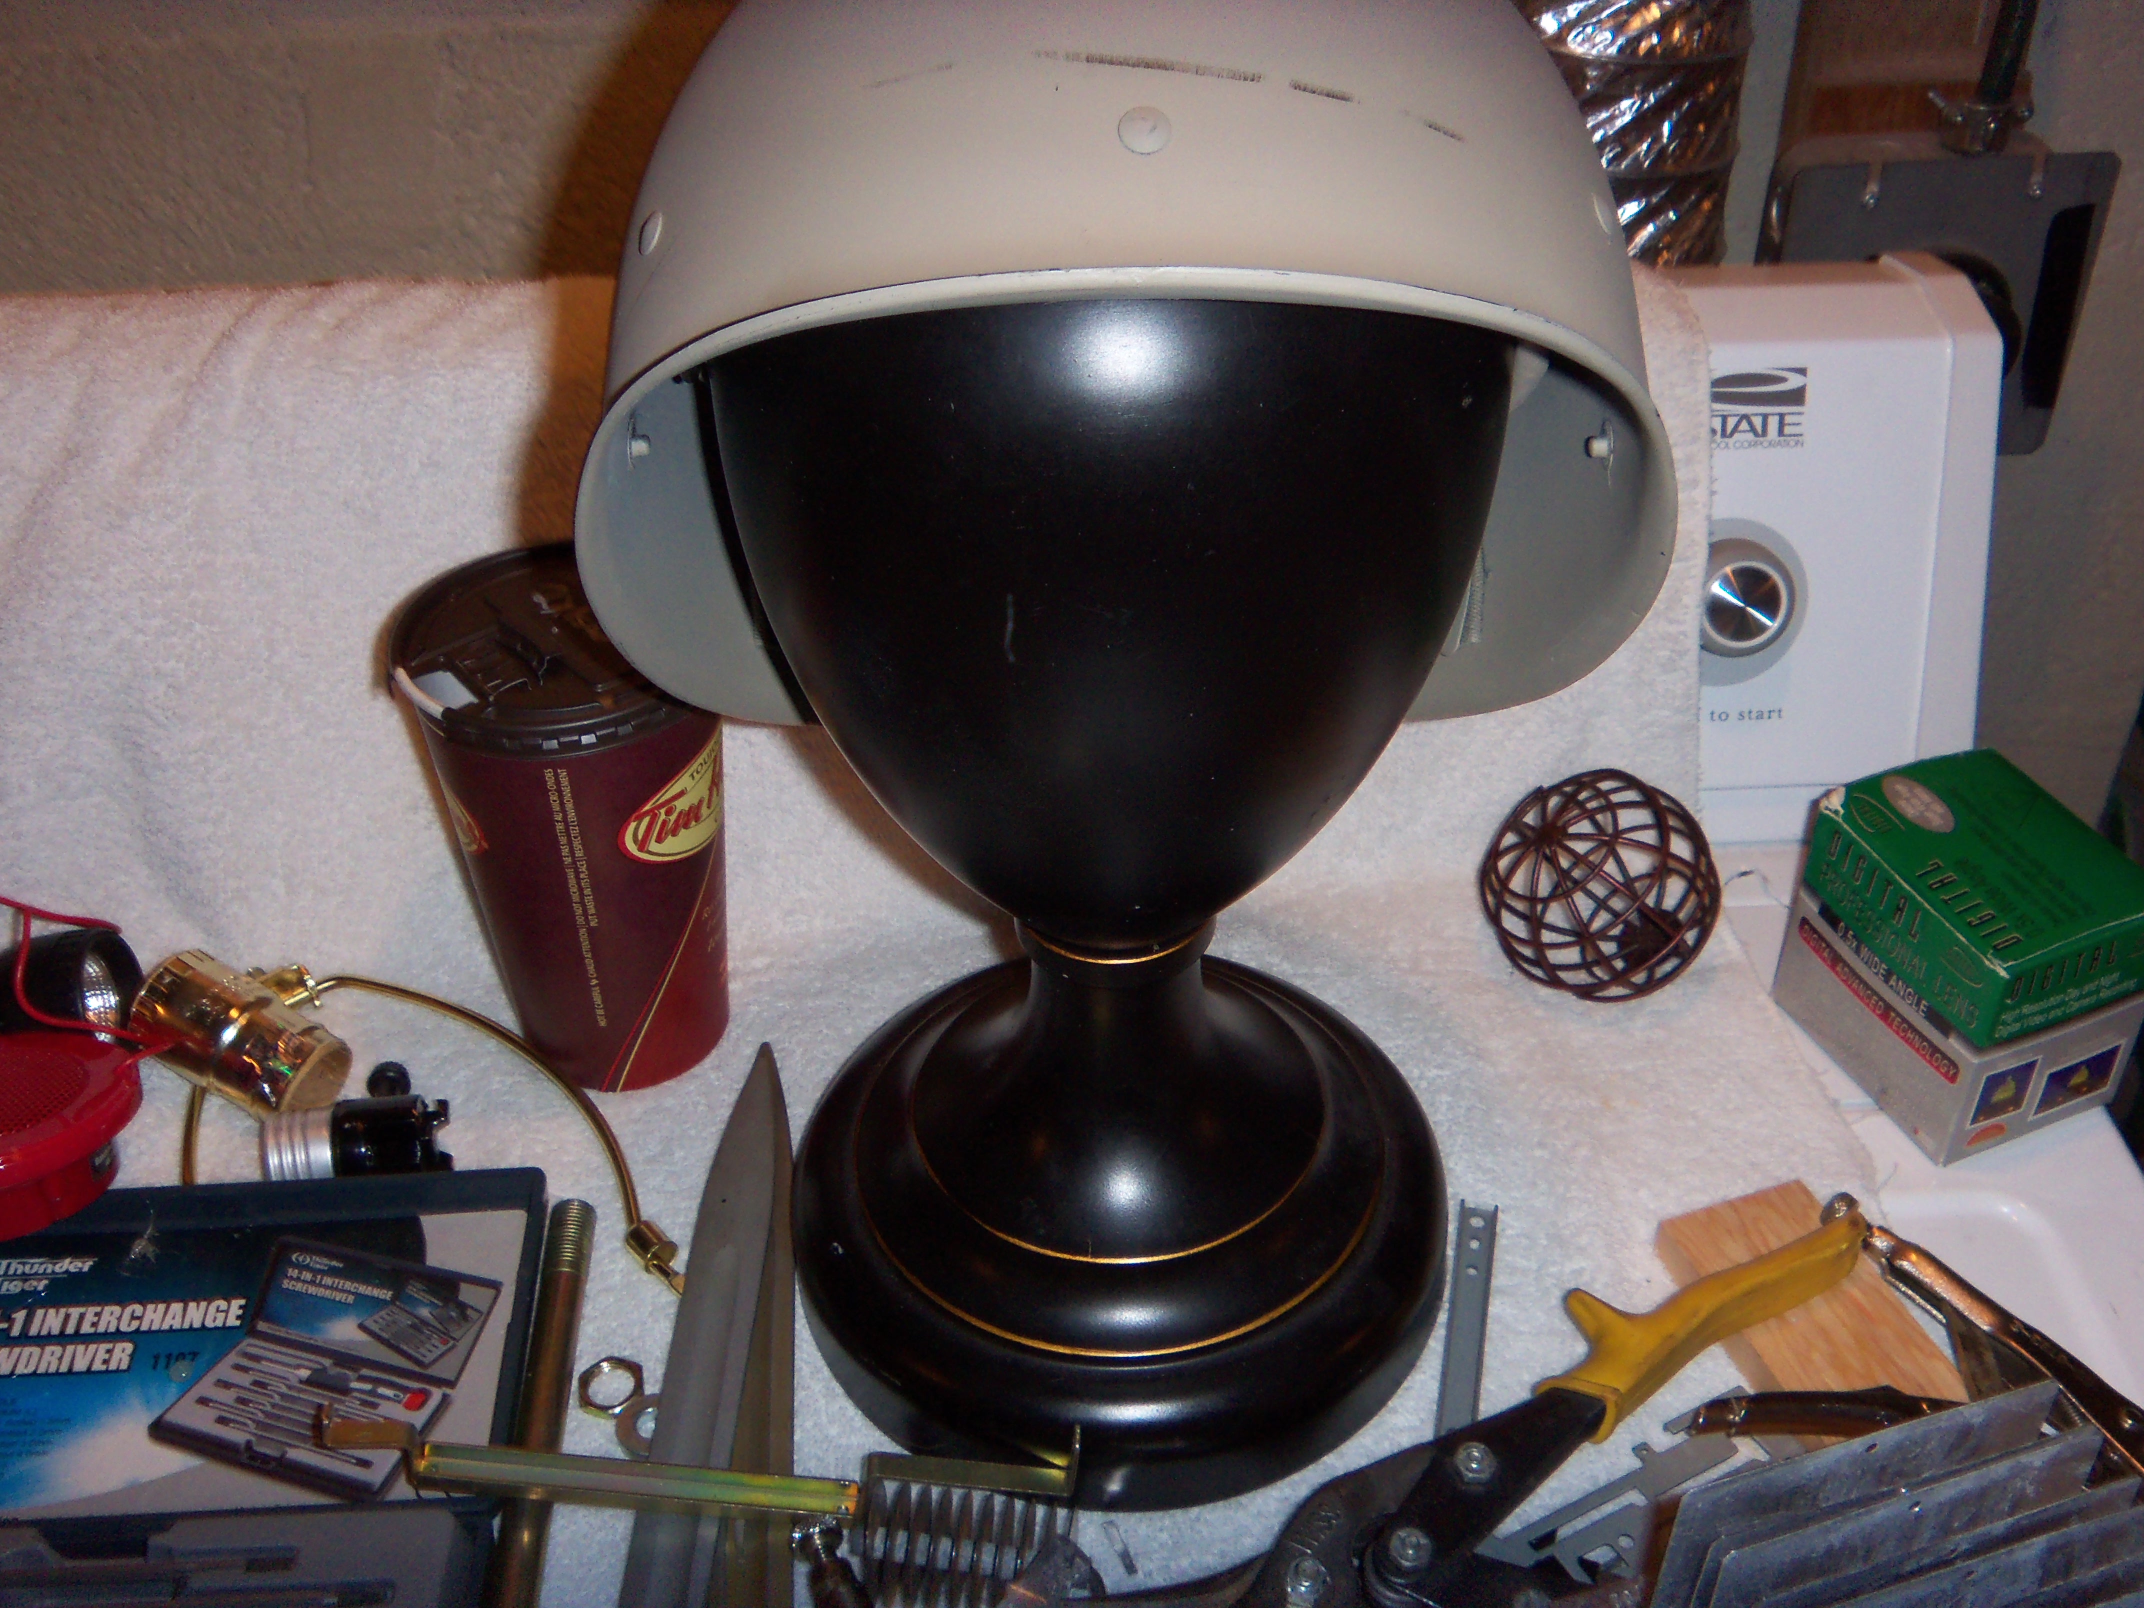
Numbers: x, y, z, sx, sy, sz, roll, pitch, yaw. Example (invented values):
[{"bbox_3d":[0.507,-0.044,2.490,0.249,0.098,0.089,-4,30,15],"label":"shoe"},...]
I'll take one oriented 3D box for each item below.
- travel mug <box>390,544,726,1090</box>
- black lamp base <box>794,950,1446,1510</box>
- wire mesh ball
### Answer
[{"bbox_3d":[-0.137,0.010,0.625,0.094,0.144,0.094,0,38,0],"label":"travel mug"},{"bbox_3d":[0.012,0.072,0.564,0.176,0.118,0.176,0,38,0],"label":"black lamp base"},{"bbox_3d":[0.161,0.025,0.661,0.073,0.073,0.073,0,38,0],"label":"wire mesh ball"}]

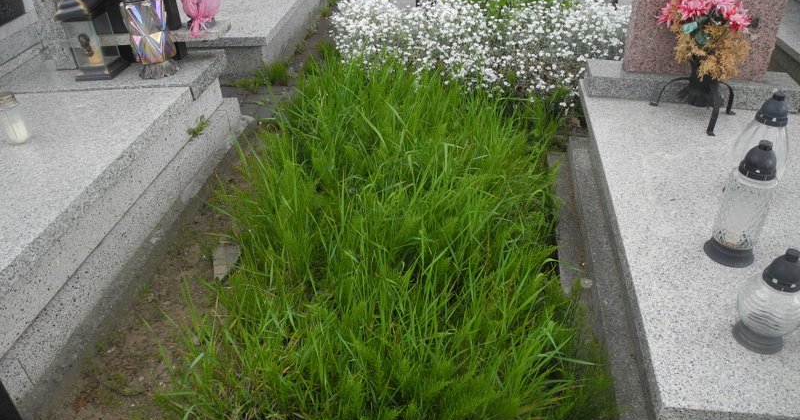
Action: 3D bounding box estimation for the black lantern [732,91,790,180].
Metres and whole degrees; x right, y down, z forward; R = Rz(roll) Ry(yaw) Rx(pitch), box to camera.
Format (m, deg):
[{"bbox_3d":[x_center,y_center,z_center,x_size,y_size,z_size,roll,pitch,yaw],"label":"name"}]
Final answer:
[{"bbox_3d":[1.042,-0.172,1.851,0.168,0.336,0.168,2,35,8],"label":"black lantern"}]

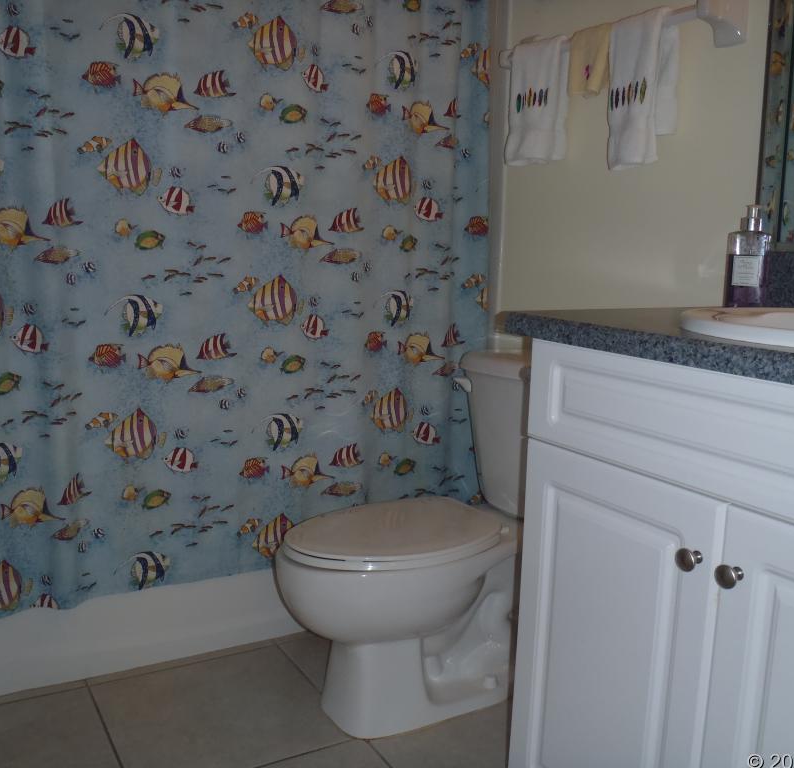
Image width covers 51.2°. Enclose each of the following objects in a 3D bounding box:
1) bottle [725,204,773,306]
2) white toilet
[{"bbox_3d":[0.593,-0.210,1.399,0.060,0.178,0.064,7,11,31],"label":"bottle"},{"bbox_3d":[0.096,0.325,1.775,0.739,0.725,0.432,-4,11,-30],"label":"white toilet"}]

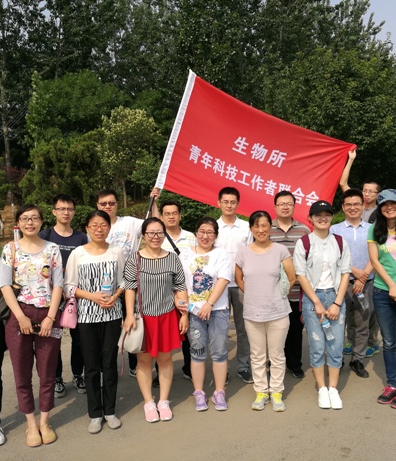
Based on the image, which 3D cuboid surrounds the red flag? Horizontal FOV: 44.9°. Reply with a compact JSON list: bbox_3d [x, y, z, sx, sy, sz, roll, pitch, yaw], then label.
[{"bbox_3d":[0.603,-0.775,4.700,1.800,1.250,0.250,18,2,-5],"label":"red flag"}]

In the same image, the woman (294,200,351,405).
[{"bbox_3d":[0.989,0.582,3.805,0.470,1.624,0.320,-1,4,10],"label":"woman"}]

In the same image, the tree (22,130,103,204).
[{"bbox_3d":[-4.274,-1.879,15.000,2.600,2.500,2.300,-2,4,0],"label":"tree"}]

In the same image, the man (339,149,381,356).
[{"bbox_3d":[1.786,0.218,5.142,0.550,2.179,0.380,-1,3,16],"label":"man"}]

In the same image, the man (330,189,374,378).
[{"bbox_3d":[1.459,0.480,4.518,0.480,1.748,0.330,-1,3,16],"label":"man"}]

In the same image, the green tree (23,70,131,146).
[{"bbox_3d":[-4.660,-3.966,19.000,4.300,4.800,4.000,-2,4,0],"label":"green tree"}]

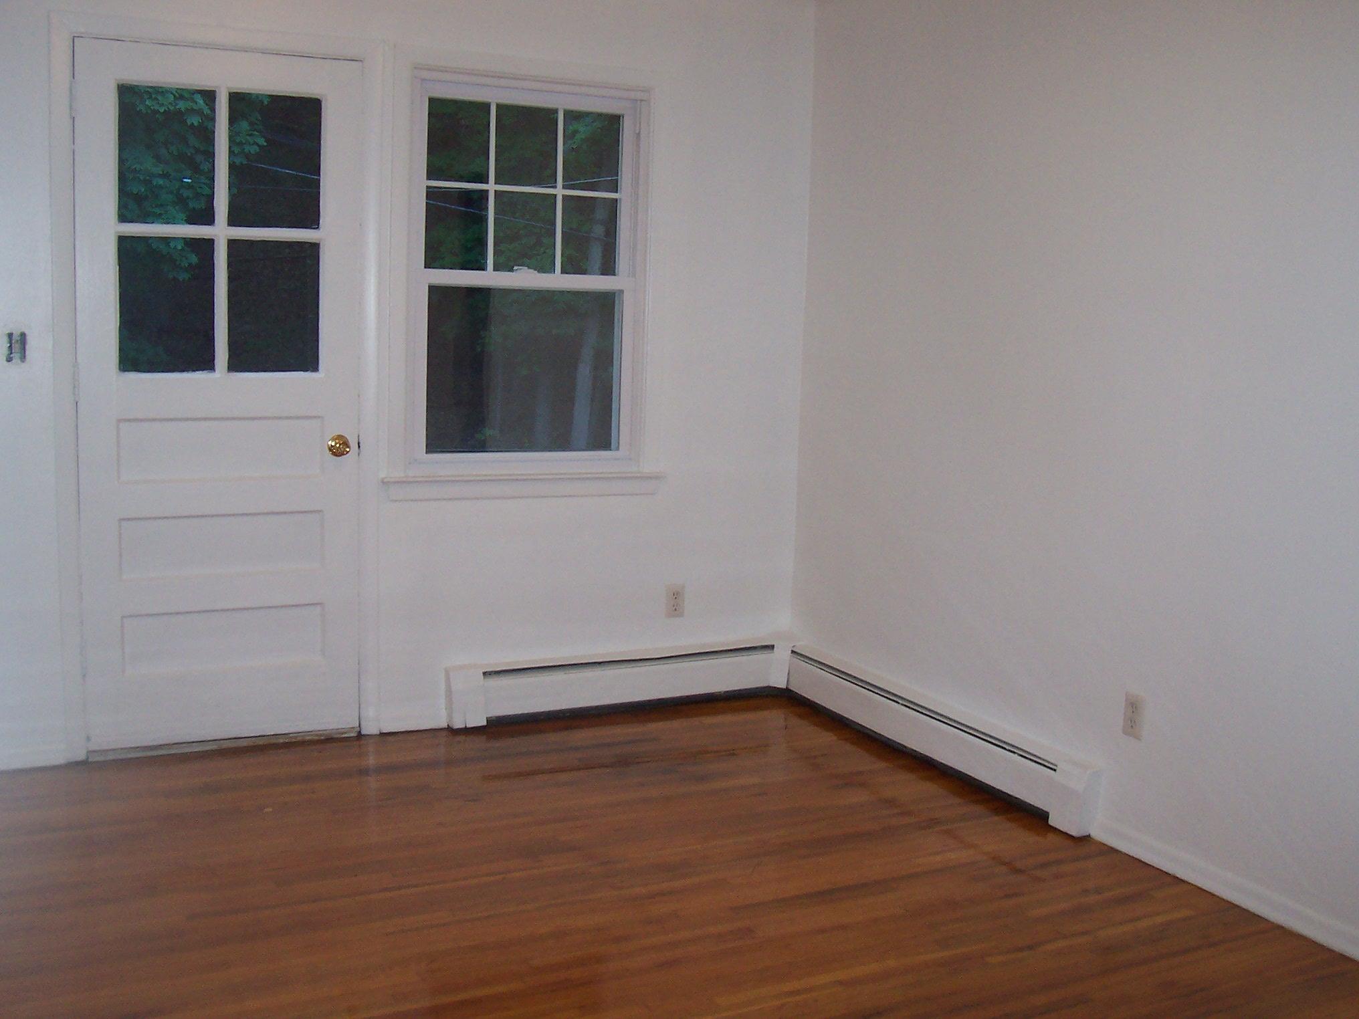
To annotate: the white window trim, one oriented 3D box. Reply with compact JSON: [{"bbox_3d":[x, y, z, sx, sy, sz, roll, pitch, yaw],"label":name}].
[{"bbox_3d":[-0.474,-0.719,4.585,0.935,1.377,0.090,-2,9,-26],"label":"white window trim"}]

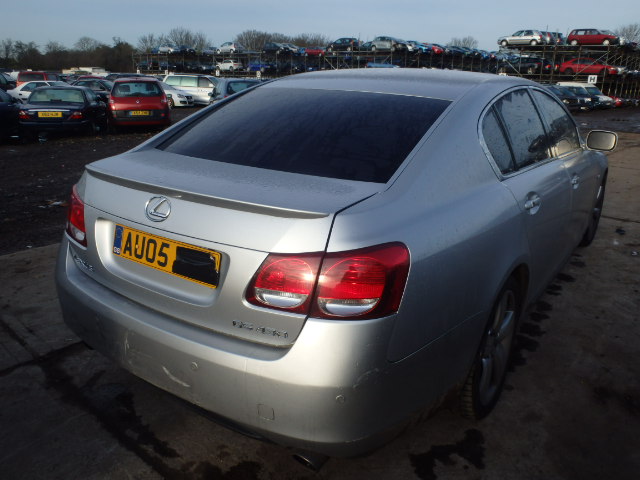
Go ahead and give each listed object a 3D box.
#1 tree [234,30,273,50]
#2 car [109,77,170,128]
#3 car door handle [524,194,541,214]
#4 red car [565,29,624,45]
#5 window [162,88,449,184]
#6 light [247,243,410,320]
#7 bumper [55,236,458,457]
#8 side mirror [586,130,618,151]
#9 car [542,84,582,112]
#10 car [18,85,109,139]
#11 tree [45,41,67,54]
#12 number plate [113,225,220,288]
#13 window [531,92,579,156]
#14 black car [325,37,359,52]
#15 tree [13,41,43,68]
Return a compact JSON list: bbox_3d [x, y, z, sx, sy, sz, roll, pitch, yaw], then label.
[{"bbox_3d":[-13.935,-38.559,109.625,7.927,10.794,7.927,1,18,0],"label":"tree"},{"bbox_3d":[-6.089,-4.669,17.642,1.800,1.620,4.260,-5,18,-16],"label":"car"},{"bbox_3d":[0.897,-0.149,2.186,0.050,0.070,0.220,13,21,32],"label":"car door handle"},{"bbox_3d":[23.509,-17.389,44.500,3.900,1.400,1.640,11,20,30],"label":"red car"},{"bbox_3d":[-0.071,-0.514,2.232,1.200,0.090,0.730,13,42,32],"label":"window"},{"bbox_3d":[0.031,0.094,1.442,0.460,0.220,0.150,9,14,18],"label":"light"},{"bbox_3d":[-0.393,0.293,2.021,1.800,0.560,0.710,13,21,32],"label":"bumper"},{"bbox_3d":[1.973,-0.695,3.619,0.210,0.145,0.140,17,23,40],"label":"side mirror"},{"bbox_3d":[12.488,-8.186,29.745,1.710,1.420,4.300,-12,21,-34],"label":"car"},{"bbox_3d":[-7.503,-3.944,15.539,1.810,1.330,4.950,-4,18,-15],"label":"car"},{"bbox_3d":[-49.601,-33.623,98.127,4.122,7.488,4.122,1,18,0],"label":"tree"},{"bbox_3d":[-0.525,0.047,1.728,0.520,0.112,0.015,13,6,32],"label":"number plate"},{"bbox_3d":[1.514,-0.742,3.275,0.070,0.430,1.000,-14,5,38],"label":"window"},{"bbox_3d":[2.746,-22.800,60.500,3.850,1.450,1.650,11,20,30],"label":"black car"},{"bbox_3d":[-52.022,-31.969,93.100,5.331,7.307,5.331,1,18,0],"label":"tree"}]

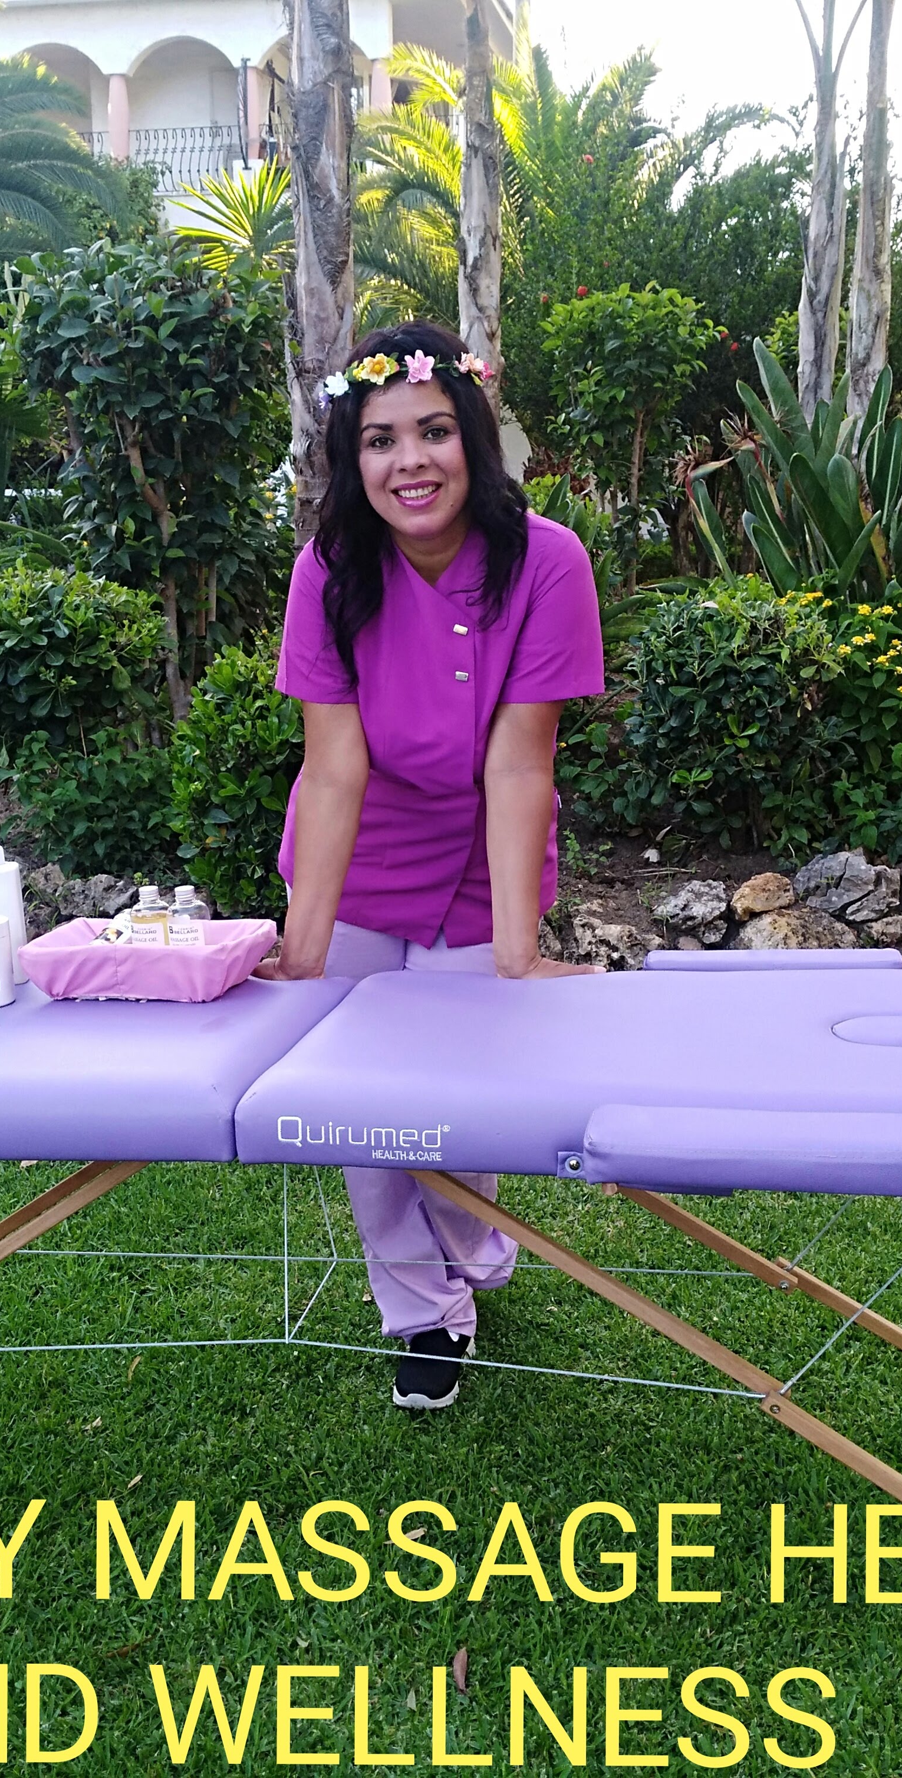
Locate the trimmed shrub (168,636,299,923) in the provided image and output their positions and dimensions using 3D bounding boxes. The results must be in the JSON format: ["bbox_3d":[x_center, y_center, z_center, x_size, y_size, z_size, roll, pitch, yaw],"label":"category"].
[{"bbox_3d":[-0.495,-0.275,4.400,0.399,0.697,0.450,0,13,0],"label":"trimmed shrub"}]

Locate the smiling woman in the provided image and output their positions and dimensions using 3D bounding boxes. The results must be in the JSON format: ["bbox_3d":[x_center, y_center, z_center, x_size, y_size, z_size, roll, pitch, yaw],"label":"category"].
[{"bbox_3d":[-0.030,-0.027,2.480,0.500,1.480,0.660,0,11,0],"label":"smiling woman"}]

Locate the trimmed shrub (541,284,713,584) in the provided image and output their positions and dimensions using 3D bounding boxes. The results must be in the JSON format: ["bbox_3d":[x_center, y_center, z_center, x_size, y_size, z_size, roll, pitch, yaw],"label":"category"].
[{"bbox_3d":[0.767,-1.966,7.800,0.760,1.380,0.750,0,11,0],"label":"trimmed shrub"}]

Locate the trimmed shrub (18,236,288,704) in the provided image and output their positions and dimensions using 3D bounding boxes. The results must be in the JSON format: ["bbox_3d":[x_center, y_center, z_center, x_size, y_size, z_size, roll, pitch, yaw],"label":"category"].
[{"bbox_3d":[-1.136,-1.569,6.800,1.034,1.835,1.000,0,13,0],"label":"trimmed shrub"}]

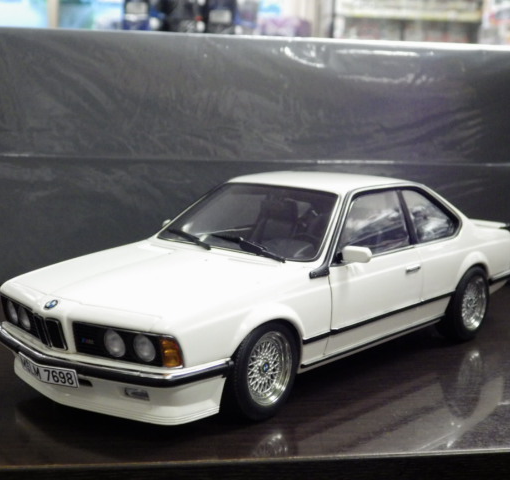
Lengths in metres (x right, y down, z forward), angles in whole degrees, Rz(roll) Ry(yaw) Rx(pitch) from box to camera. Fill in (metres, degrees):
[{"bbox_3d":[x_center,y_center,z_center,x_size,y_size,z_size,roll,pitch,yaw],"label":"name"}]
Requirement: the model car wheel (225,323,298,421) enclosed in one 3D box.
[{"bbox_3d":[0.001,0.042,0.307,0.011,0.035,0.035,9,11,37],"label":"model car wheel"}]

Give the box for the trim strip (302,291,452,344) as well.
[{"bbox_3d":[0.051,0.029,0.356,0.002,0.002,0.112,9,11,38],"label":"trim strip"}]

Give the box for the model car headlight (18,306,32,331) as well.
[{"bbox_3d":[-0.076,0.026,0.306,0.008,0.008,0.003,9,11,38],"label":"model car headlight"}]

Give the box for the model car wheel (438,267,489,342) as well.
[{"bbox_3d":[0.094,0.028,0.419,0.011,0.035,0.035,9,11,38],"label":"model car wheel"}]

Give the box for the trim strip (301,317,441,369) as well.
[{"bbox_3d":[0.048,0.038,0.355,0.002,0.002,0.105,9,11,38],"label":"trim strip"}]

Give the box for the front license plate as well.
[{"bbox_3d":[-0.065,0.041,0.287,0.028,0.006,0.004,9,11,38],"label":"front license plate"}]

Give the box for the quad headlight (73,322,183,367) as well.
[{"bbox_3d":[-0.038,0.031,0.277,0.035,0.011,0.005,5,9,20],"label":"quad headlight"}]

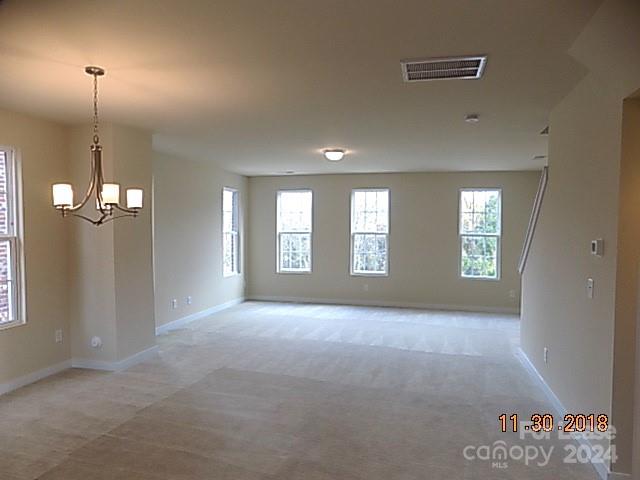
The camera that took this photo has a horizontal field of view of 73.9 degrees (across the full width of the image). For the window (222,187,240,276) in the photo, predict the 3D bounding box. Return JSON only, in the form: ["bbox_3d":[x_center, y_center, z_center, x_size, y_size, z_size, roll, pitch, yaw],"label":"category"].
[{"bbox_3d":[-1.851,-0.157,8.759,0.110,1.810,0.790,1,2,15],"label":"window"}]

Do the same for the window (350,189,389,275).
[{"bbox_3d":[1.040,-0.165,8.849,0.800,1.810,0.110,1,2,15],"label":"window"}]

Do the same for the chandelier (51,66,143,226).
[{"bbox_3d":[-1.605,-0.666,3.053,0.610,1.110,0.610,1,2,15],"label":"chandelier"}]

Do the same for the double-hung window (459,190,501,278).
[{"bbox_3d":[3.135,-0.114,8.299,0.800,1.810,0.110,1,2,15],"label":"double-hung window"}]

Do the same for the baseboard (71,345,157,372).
[{"bbox_3d":[-2.458,1.412,5.141,0.616,0.095,0.746,1,2,15],"label":"baseboard"}]

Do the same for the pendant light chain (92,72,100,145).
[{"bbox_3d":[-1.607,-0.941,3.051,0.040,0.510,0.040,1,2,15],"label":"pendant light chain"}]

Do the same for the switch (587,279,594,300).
[{"bbox_3d":[1.912,0.345,3.015,0.014,0.120,0.077,1,2,15],"label":"switch"}]

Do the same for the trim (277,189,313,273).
[{"bbox_3d":[-0.549,-0.184,9.263,0.810,1.810,0.110,1,2,15],"label":"trim"}]

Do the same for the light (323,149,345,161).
[{"bbox_3d":[0.219,-1.238,6.238,0.320,0.125,0.320,1,2,15],"label":"light"}]

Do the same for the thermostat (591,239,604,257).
[{"bbox_3d":[1.864,0.048,2.856,0.032,0.115,0.095,1,2,15],"label":"thermostat"}]

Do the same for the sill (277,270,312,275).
[{"bbox_3d":[-0.552,0.701,9.292,0.820,0.050,0.110,1,2,15],"label":"sill"}]

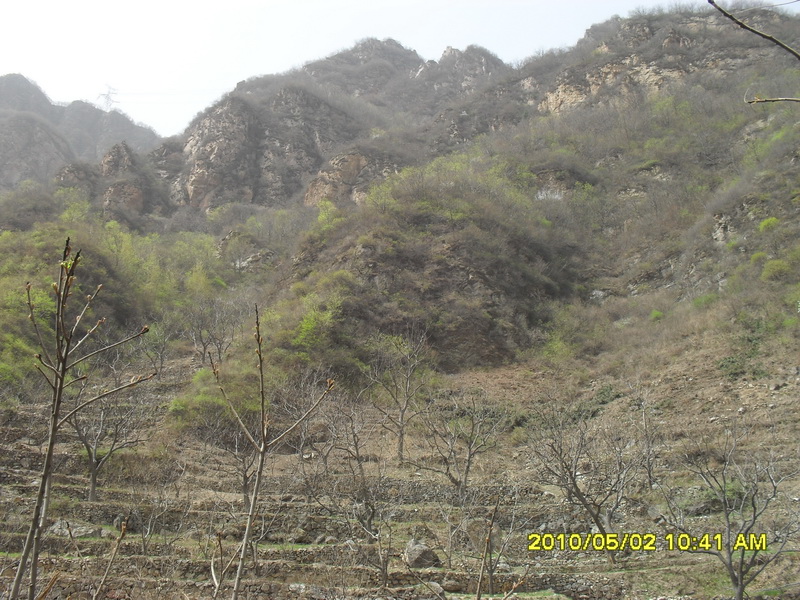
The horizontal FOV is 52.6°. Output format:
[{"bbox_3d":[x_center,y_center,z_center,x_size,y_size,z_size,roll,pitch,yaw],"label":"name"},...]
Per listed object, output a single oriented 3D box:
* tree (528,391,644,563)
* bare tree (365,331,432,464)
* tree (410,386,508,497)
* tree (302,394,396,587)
[{"bbox_3d":[7.147,6.764,31.000,4.310,6.460,3.970,0,-7,0],"label":"tree"},{"bbox_3d":[-0.083,5.424,45.000,3.670,7.310,3.380,0,-7,0],"label":"bare tree"},{"bbox_3d":[2.843,7.047,40.000,4.510,5.230,4.150,0,-7,0],"label":"tree"},{"bbox_3d":[-1.779,6.712,28.500,3.210,6.630,2.960,0,-7,0],"label":"tree"}]

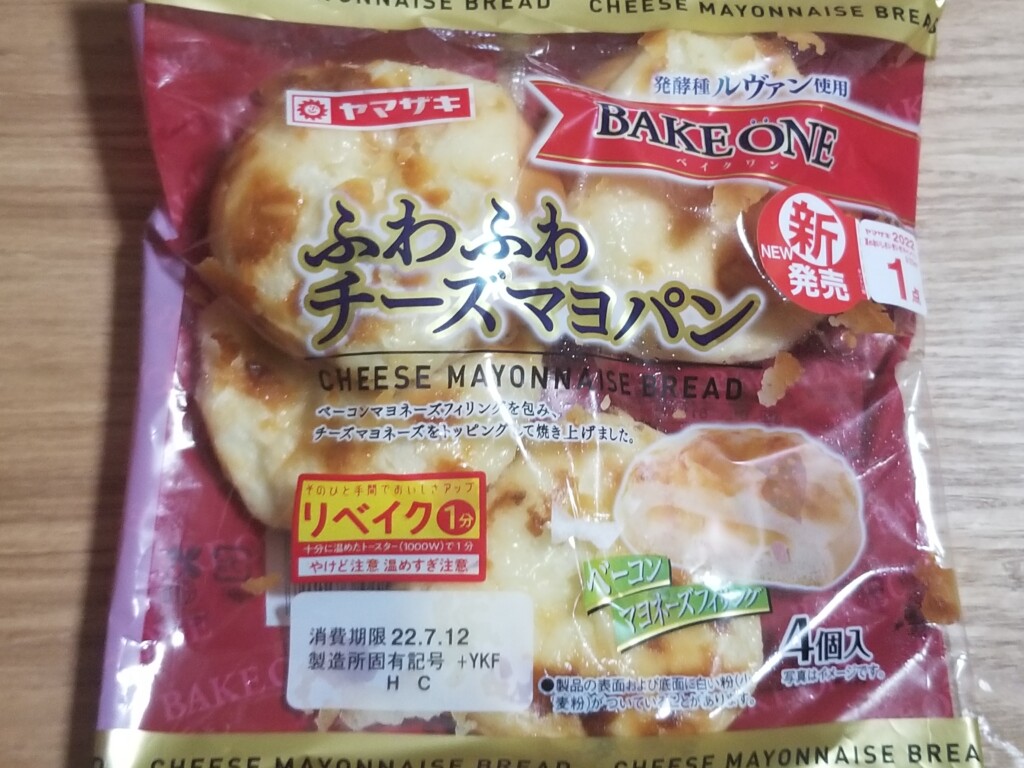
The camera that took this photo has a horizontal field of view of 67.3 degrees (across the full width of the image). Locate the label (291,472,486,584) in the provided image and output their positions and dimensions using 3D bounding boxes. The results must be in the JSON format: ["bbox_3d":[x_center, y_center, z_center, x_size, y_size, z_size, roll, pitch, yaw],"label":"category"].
[{"bbox_3d":[-0.031,0.036,0.196,0.049,0.003,0.027,1,84,2],"label":"label"}]

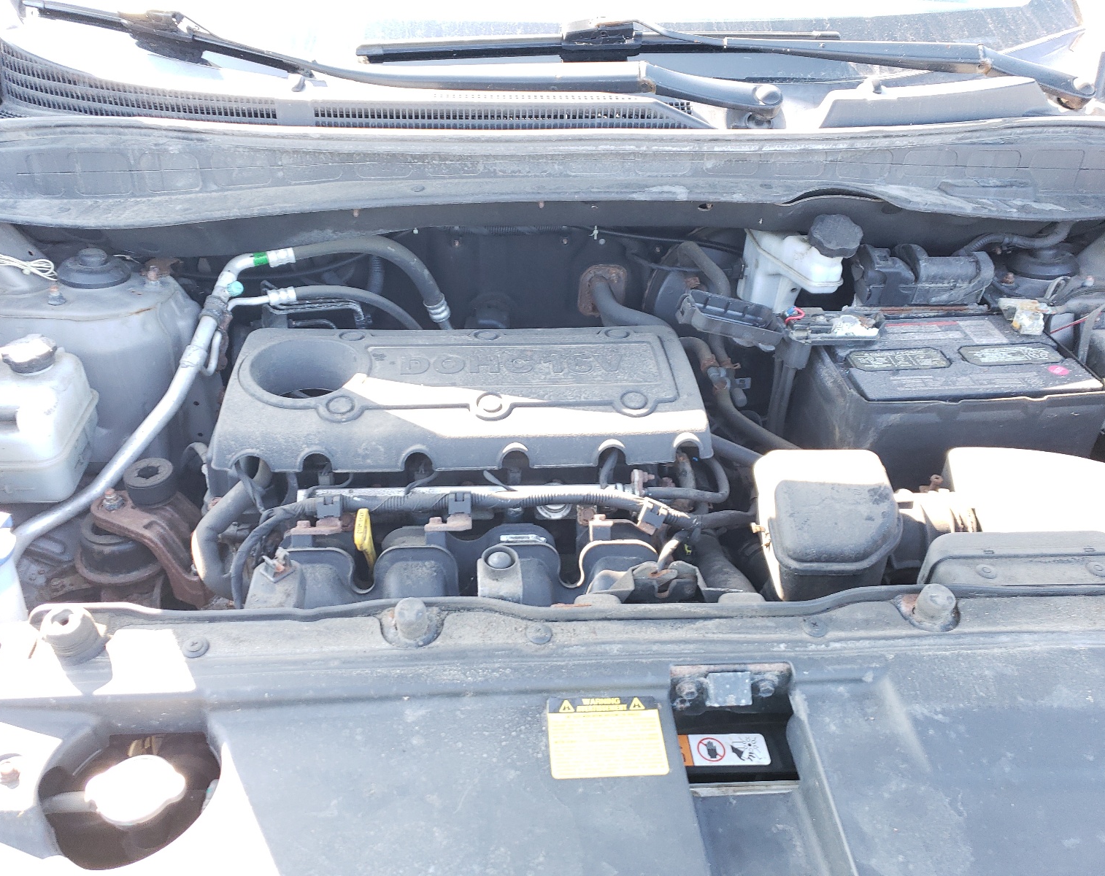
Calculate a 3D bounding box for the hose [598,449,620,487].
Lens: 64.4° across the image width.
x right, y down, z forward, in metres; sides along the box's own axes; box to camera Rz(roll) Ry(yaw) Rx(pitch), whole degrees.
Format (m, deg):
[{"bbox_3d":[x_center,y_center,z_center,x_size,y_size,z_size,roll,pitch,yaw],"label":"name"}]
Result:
[{"bbox_3d":[0.058,0.030,0.887,0.023,0.048,0.020,-1,34,-4],"label":"hose"}]

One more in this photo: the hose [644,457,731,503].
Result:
[{"bbox_3d":[0.137,0.044,0.888,0.085,0.040,0.045,-1,34,-4],"label":"hose"}]

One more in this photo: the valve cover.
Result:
[{"bbox_3d":[-0.088,-0.047,0.930,0.487,0.072,0.204,-1,34,-4],"label":"valve cover"}]

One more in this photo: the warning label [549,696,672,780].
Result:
[{"bbox_3d":[0.039,0.215,0.635,0.081,0.003,0.068,-1,34,-3],"label":"warning label"}]

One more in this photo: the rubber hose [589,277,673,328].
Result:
[{"bbox_3d":[0.093,-0.160,1.060,0.098,0.055,0.070,-1,34,-4],"label":"rubber hose"}]

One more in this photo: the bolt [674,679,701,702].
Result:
[{"bbox_3d":[0.103,0.194,0.672,0.018,0.018,0.013,-1,9,-4],"label":"bolt"}]

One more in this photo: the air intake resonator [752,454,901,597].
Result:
[{"bbox_3d":[0.260,0.110,0.857,0.128,0.145,0.150,1,35,1],"label":"air intake resonator"}]

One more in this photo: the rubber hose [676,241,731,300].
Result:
[{"bbox_3d":[0.181,-0.199,1.050,0.063,0.065,0.045,-1,34,-4],"label":"rubber hose"}]

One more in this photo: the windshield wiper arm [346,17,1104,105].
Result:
[{"bbox_3d":[0.216,-0.477,1.111,0.925,0.090,0.100,-2,35,-5],"label":"windshield wiper arm"}]

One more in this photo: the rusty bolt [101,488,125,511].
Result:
[{"bbox_3d":[-0.447,0.063,0.890,0.022,0.017,0.022,-1,34,-4],"label":"rusty bolt"}]

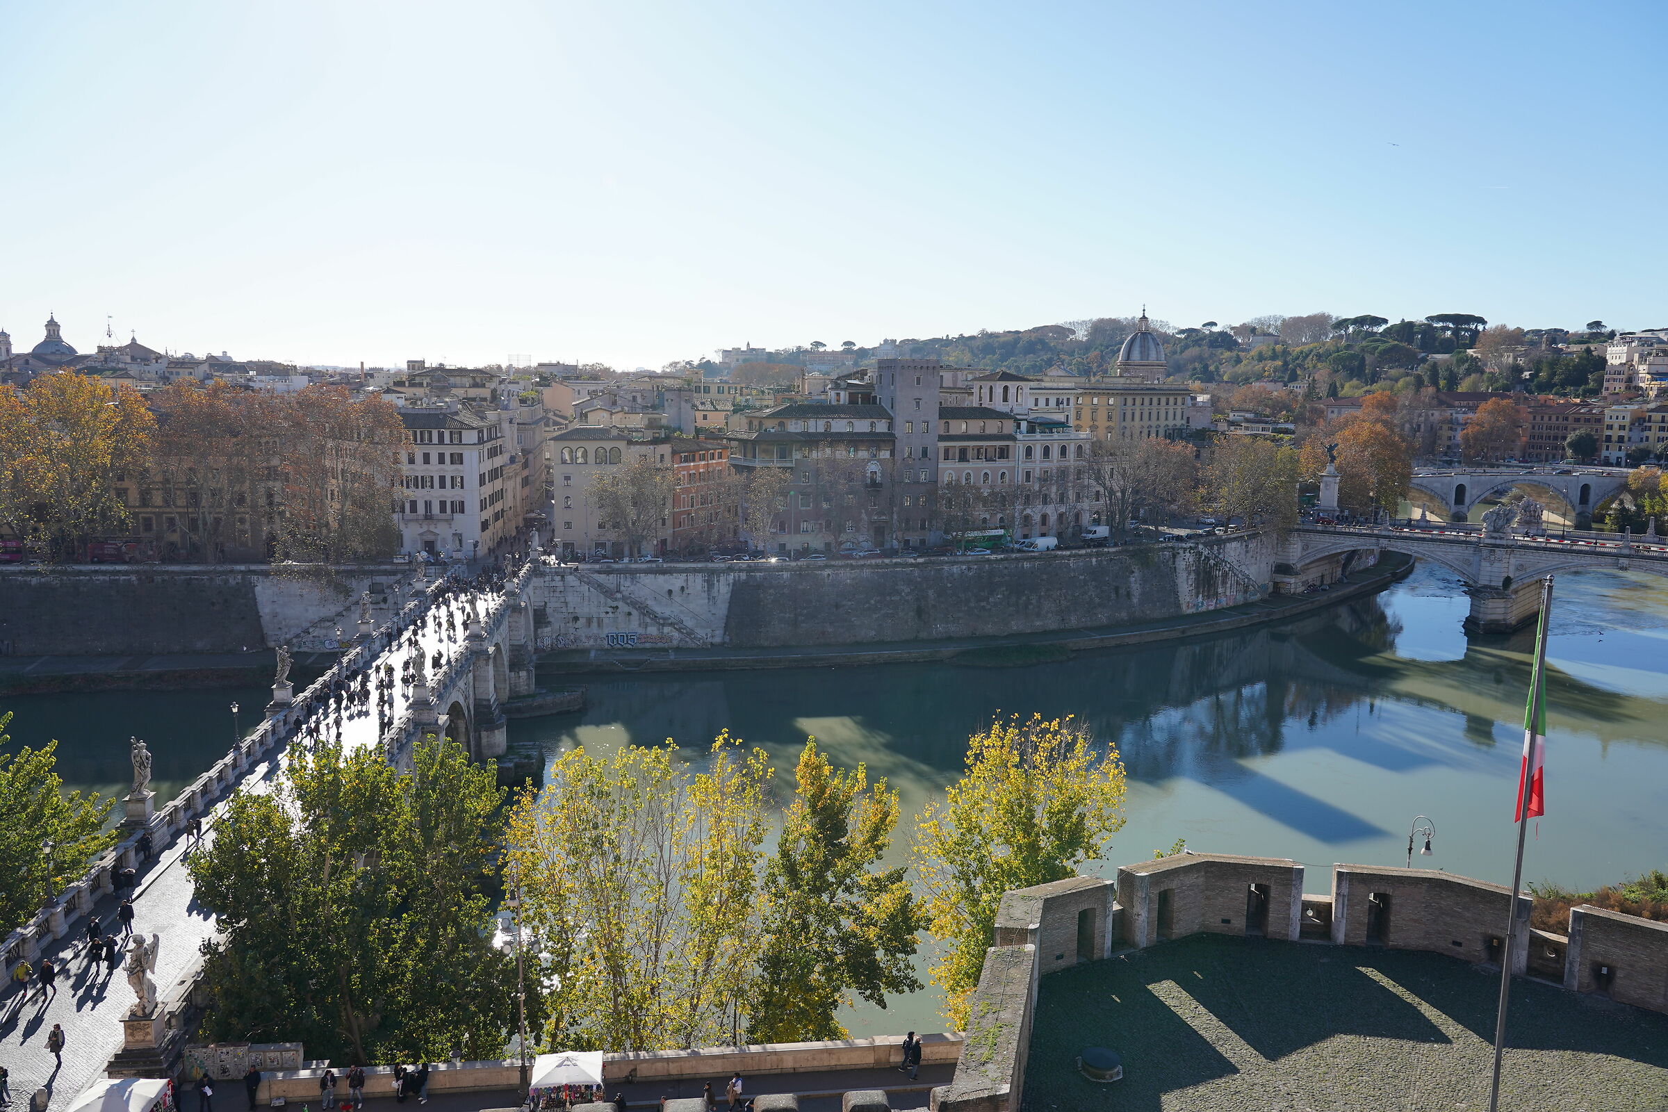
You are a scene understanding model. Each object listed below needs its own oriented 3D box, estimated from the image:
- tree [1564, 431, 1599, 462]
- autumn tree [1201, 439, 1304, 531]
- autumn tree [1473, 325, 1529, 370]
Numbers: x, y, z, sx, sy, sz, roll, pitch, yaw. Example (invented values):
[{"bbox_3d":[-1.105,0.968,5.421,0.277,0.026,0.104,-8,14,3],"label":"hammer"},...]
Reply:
[{"bbox_3d":[255.321,-36.801,410.825,11.532,11.710,10.955,6,9,31],"label":"tree"},{"bbox_3d":[77.760,-13.300,224.290,17.000,18.000,15.000,4,9,19],"label":"autumn tree"},{"bbox_3d":[330.680,-103.030,597.040,23.000,22.290,21.000,5,10,28],"label":"autumn tree"}]

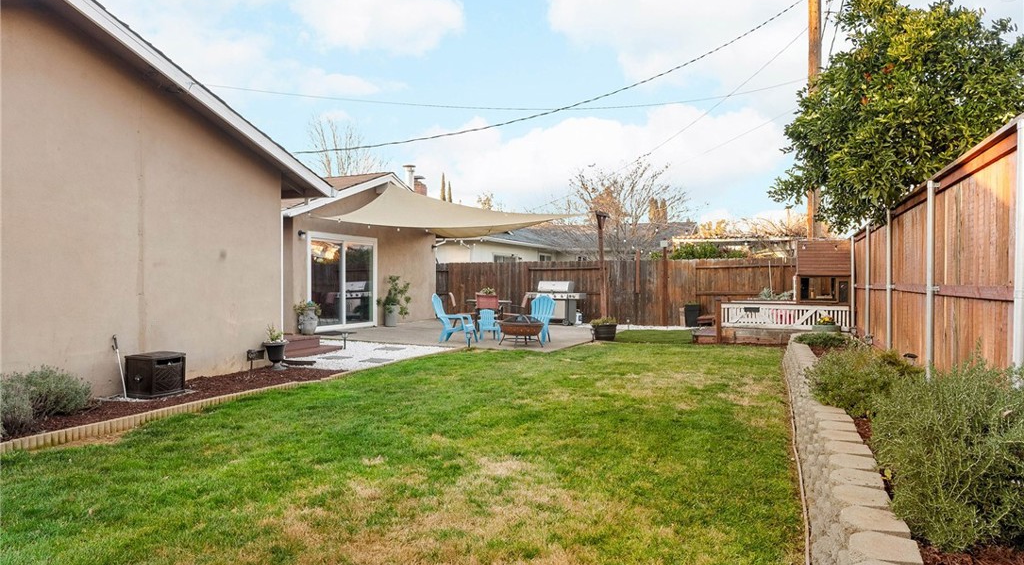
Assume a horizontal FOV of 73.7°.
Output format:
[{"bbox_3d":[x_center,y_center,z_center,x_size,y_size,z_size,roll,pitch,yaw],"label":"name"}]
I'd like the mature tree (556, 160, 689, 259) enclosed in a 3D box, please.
[{"bbox_3d":[3.700,-1.430,22.500,4.300,5.250,4.200,0,0,0],"label":"mature tree"}]

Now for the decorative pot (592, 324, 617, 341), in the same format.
[{"bbox_3d":[1.870,1.010,13.800,0.490,0.340,0.490,0,0,0],"label":"decorative pot"}]

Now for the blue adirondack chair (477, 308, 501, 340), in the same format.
[{"bbox_3d":[-0.455,0.860,13.600,0.470,0.610,0.500,0,0,-12],"label":"blue adirondack chair"}]

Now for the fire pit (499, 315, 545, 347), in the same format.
[{"bbox_3d":[0.174,0.875,12.500,0.820,0.560,0.820,0,0,0],"label":"fire pit"}]

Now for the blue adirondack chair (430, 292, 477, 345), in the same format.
[{"bbox_3d":[-1.100,0.690,13.100,0.840,0.940,0.740,0,0,23],"label":"blue adirondack chair"}]

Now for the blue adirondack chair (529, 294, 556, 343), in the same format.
[{"bbox_3d":[0.480,0.690,13.250,0.740,0.930,0.830,0,0,23],"label":"blue adirondack chair"}]

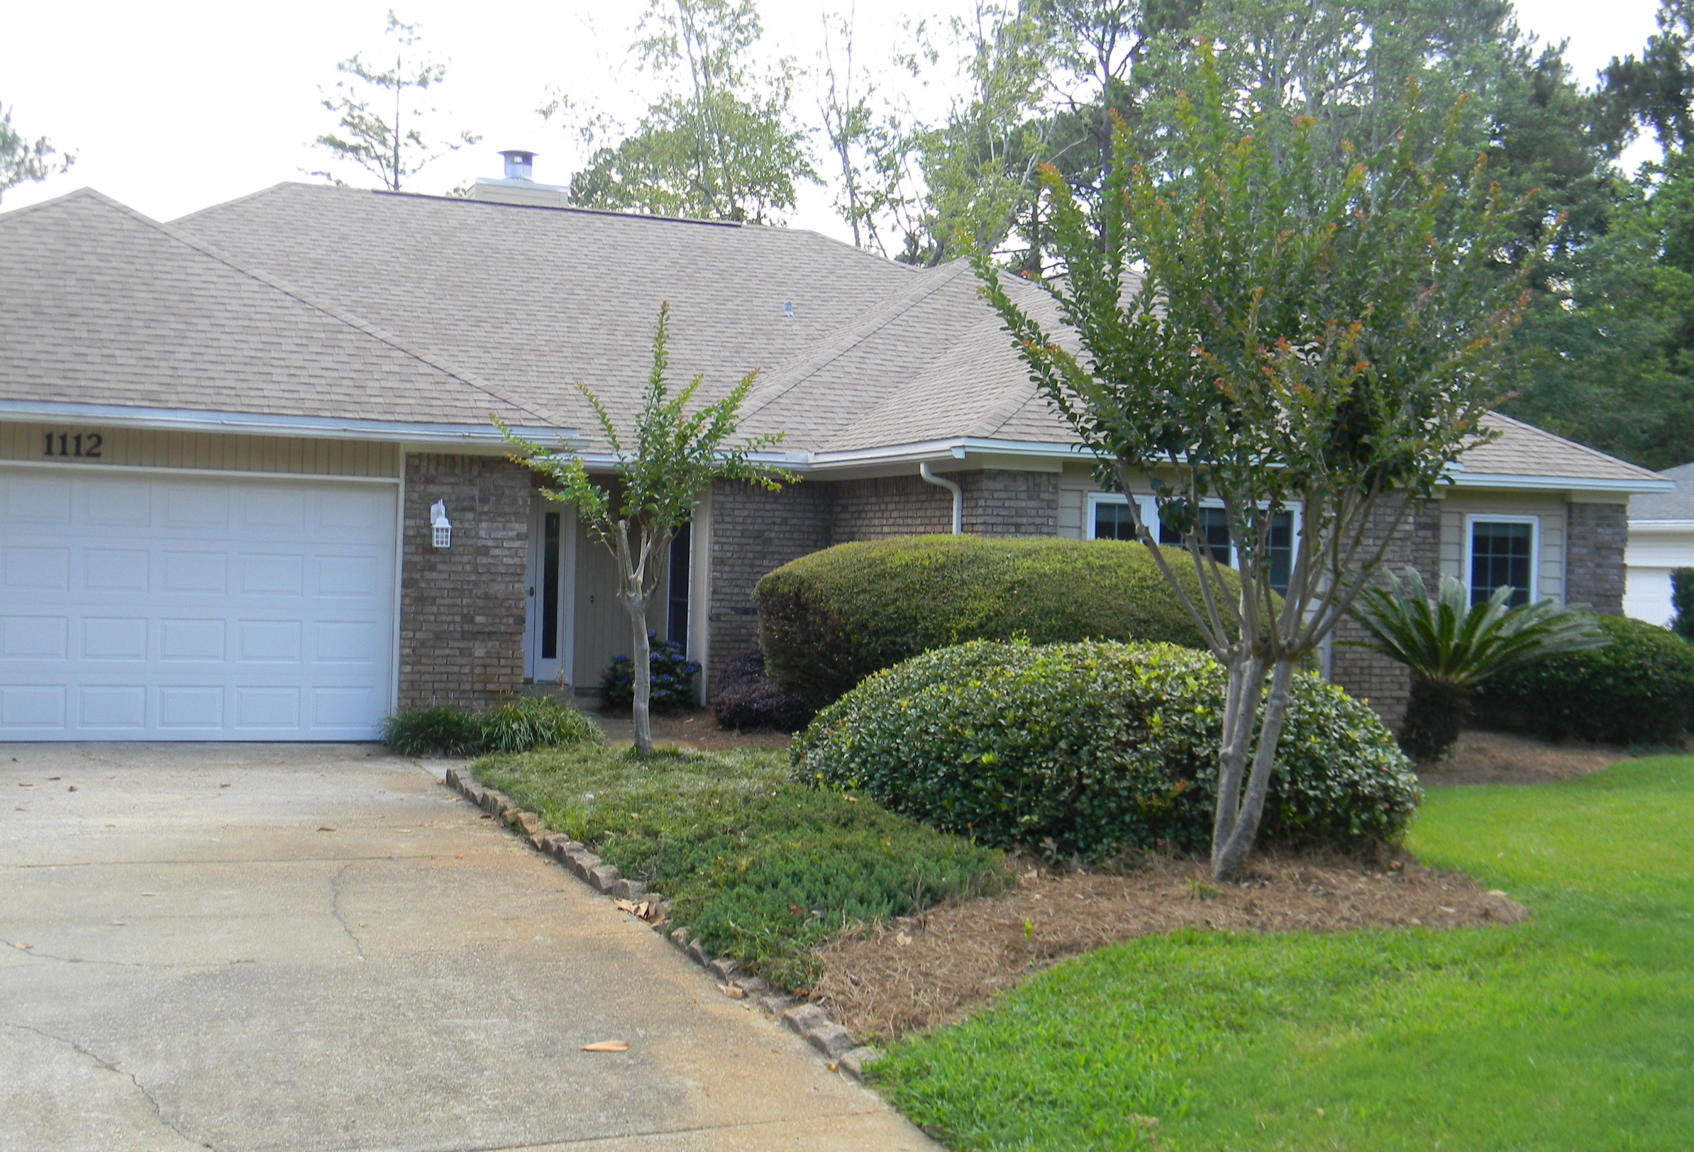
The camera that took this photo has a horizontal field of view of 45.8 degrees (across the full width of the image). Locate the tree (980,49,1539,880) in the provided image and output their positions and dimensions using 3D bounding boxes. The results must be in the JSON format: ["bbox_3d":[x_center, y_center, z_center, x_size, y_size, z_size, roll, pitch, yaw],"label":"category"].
[{"bbox_3d":[2.150,-0.578,10.500,2.850,4.300,2.750,2,0,12],"label":"tree"}]

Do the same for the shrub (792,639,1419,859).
[{"bbox_3d":[1.530,0.985,12.200,3.750,1.140,2.700,2,0,8],"label":"shrub"}]

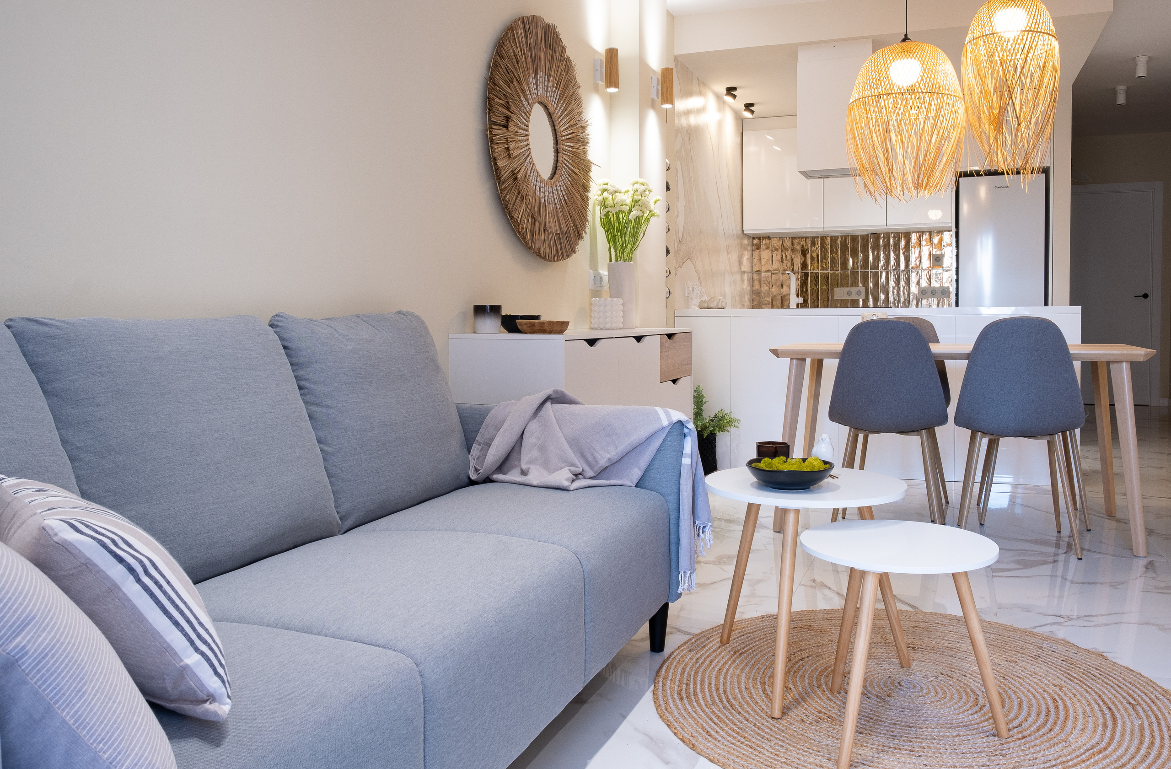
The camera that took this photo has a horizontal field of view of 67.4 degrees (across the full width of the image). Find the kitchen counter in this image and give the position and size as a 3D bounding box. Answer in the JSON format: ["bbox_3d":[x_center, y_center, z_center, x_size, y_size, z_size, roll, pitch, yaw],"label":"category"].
[{"bbox_3d":[1.598,0.023,5.002,2.079,0.911,0.594,1,5,22],"label":"kitchen counter"}]

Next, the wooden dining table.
[{"bbox_3d":[1.526,0.211,3.728,1.396,0.740,0.752,1,5,22],"label":"wooden dining table"}]

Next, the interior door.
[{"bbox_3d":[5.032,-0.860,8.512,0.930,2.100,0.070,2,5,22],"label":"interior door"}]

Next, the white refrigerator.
[{"bbox_3d":[2.943,-0.539,6.293,0.544,1.797,0.584,1,5,22],"label":"white refrigerator"}]

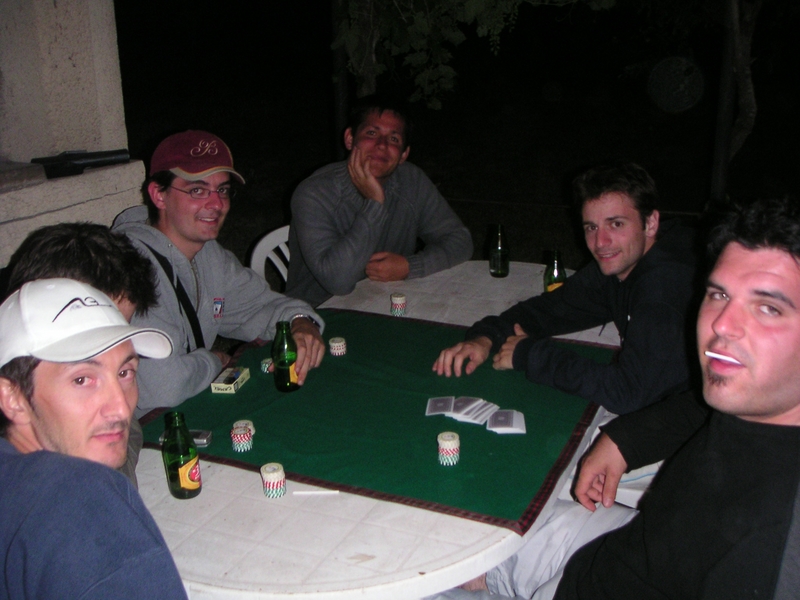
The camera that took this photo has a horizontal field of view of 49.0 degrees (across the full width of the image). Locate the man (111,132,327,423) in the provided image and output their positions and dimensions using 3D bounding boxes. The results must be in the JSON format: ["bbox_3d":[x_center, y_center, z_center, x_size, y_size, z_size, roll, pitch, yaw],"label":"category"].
[{"bbox_3d":[-0.415,0.245,2.099,0.680,1.275,0.560,14,25,37],"label":"man"}]

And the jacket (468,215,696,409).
[{"bbox_3d":[0.423,0.121,2.019,0.560,0.610,0.530,-9,21,-21],"label":"jacket"}]

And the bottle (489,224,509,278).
[{"bbox_3d":[0.308,-0.157,2.710,0.061,0.158,0.061,-1,19,0],"label":"bottle"}]

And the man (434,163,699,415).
[{"bbox_3d":[0.426,0.287,2.067,0.700,1.185,0.560,-9,21,-21],"label":"man"}]

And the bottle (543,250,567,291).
[{"bbox_3d":[0.430,-0.066,2.446,0.061,0.158,0.061,-1,19,0],"label":"bottle"}]

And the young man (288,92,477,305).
[{"bbox_3d":[-0.050,-0.009,2.839,0.580,1.245,0.700,-10,21,-24],"label":"young man"}]

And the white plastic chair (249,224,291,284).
[{"bbox_3d":[-0.157,0.159,2.993,0.560,0.830,0.570,-13,23,-31],"label":"white plastic chair"}]

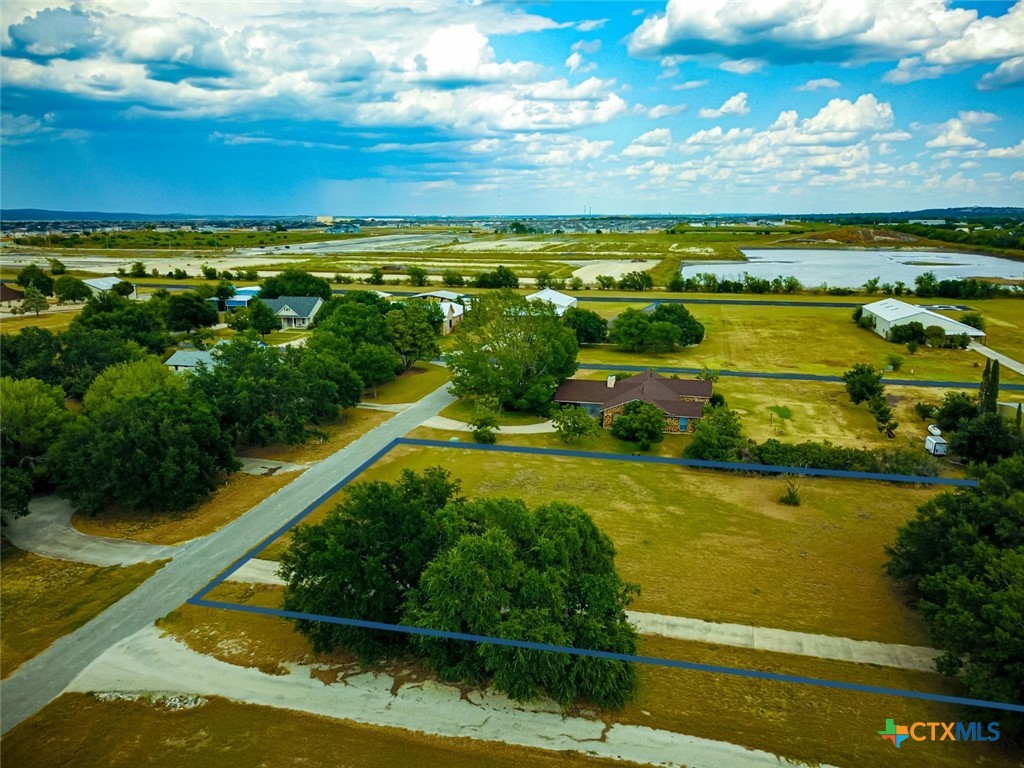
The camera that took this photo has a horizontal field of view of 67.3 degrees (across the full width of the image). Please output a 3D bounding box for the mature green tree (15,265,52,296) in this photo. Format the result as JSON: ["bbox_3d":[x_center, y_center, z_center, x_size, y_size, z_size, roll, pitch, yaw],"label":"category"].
[{"bbox_3d":[-184.524,-39.392,295.809,12.476,13.009,12.101,-8,15,-31],"label":"mature green tree"}]

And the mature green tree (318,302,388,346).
[{"bbox_3d":[-32.960,-10.900,161.430,14.770,13.000,14.330,0,12,0],"label":"mature green tree"}]

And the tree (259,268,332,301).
[{"bbox_3d":[-70.734,-30.891,252.030,23.155,13.647,19.682,-3,13,-15],"label":"tree"}]

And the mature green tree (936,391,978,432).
[{"bbox_3d":[66.642,4.033,114.371,5.437,6.292,5.273,7,14,30],"label":"mature green tree"}]

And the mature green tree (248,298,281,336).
[{"bbox_3d":[-64.791,-17.021,200.209,7.974,10.466,7.735,-4,13,-18],"label":"mature green tree"}]

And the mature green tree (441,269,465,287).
[{"bbox_3d":[-25.690,-46.370,335.070,10.000,7.750,9.700,0,12,0],"label":"mature green tree"}]

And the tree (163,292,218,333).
[{"bbox_3d":[-88.167,-19.529,210.391,13.712,10.980,13.301,-5,13,-22],"label":"tree"}]

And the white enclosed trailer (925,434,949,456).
[{"bbox_3d":[57.261,8.439,103.770,1.750,2.250,3.500,2,13,9],"label":"white enclosed trailer"}]

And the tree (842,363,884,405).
[{"bbox_3d":[57.540,0.000,126.000,6.300,6.920,6.110,0,12,0],"label":"tree"}]

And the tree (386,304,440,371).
[{"bbox_3d":[-19.540,-9.050,153.060,10.640,12.990,10.320,0,12,0],"label":"tree"}]

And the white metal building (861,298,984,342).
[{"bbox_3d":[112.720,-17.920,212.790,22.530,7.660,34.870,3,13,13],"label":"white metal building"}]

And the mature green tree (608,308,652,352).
[{"bbox_3d":[27.095,-12.364,176.187,9.875,9.745,9.381,2,12,9],"label":"mature green tree"}]

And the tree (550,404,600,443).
[{"bbox_3d":[8.750,5.434,106.222,6.855,4.931,6.512,1,12,5],"label":"tree"}]

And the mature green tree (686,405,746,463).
[{"bbox_3d":[26.797,5.918,101.066,7.992,6.163,7.593,3,13,15],"label":"mature green tree"}]

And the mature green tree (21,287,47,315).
[{"bbox_3d":[-152.690,-27.193,245.275,7.627,10.934,7.398,-8,15,-31],"label":"mature green tree"}]

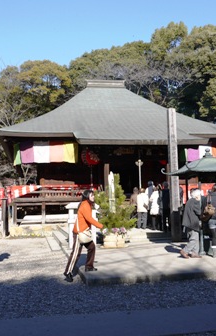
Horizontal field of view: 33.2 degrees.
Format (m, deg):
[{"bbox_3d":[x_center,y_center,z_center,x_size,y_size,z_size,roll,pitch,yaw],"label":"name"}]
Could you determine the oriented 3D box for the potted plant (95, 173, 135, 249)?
[{"bbox_3d":[0.219,1.214,10.600,1.150,2.080,1.050,0,-5,-9],"label":"potted plant"}]

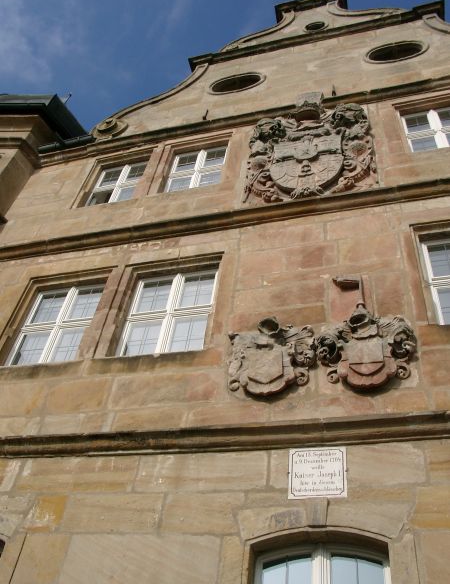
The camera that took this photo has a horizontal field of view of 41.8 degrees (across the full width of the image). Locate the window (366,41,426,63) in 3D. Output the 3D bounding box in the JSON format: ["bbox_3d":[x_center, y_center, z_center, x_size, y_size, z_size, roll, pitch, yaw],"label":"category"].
[{"bbox_3d":[3.167,-4.411,10.884,1.137,0.902,0.141,-7,-48,15],"label":"window"}]

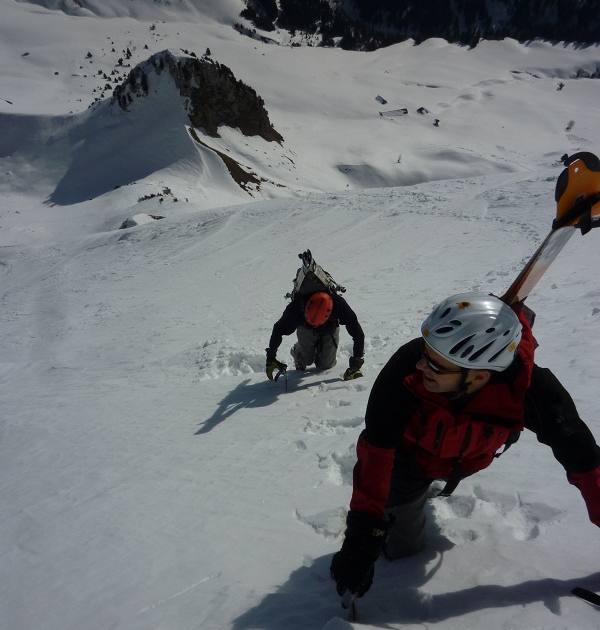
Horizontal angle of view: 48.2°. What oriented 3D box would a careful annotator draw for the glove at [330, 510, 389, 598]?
[{"bbox_3d":[0.164,0.658,1.850,0.135,0.260,0.125,14,9,1],"label":"glove"}]

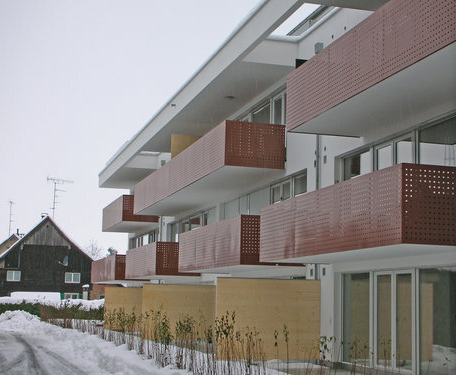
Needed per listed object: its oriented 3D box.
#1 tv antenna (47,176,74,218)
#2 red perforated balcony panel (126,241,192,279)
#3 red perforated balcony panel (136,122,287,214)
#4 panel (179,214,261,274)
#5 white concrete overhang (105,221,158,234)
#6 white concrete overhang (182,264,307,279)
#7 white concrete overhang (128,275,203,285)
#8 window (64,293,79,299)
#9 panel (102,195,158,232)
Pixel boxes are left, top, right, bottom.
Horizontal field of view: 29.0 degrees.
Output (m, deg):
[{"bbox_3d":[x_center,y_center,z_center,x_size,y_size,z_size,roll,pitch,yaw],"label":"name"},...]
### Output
[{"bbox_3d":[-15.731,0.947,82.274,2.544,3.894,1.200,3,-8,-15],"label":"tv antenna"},{"bbox_3d":[-2.974,3.321,38.990,1.914,1.320,7.524,3,-8,-15],"label":"red perforated balcony panel"},{"bbox_3d":[-1.241,-0.363,32.891,1.861,1.320,15.444,3,-8,-15],"label":"red perforated balcony panel"},{"bbox_3d":[0.231,1.898,27.501,1.914,1.320,7.524,3,-8,-15],"label":"panel"},{"bbox_3d":[-5.394,2.154,48.189,1.888,0.250,7.128,3,-8,-15],"label":"white concrete overhang"},{"bbox_3d":[0.230,2.508,27.425,1.888,0.250,7.524,3,-8,-15],"label":"white concrete overhang"},{"bbox_3d":[-2.975,3.931,38.914,1.888,0.250,7.524,3,-8,-15],"label":"white concrete overhang"},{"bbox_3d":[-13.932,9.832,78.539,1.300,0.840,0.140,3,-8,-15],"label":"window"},{"bbox_3d":[-5.393,1.544,48.265,1.914,1.320,7.128,3,-8,-15],"label":"panel"}]

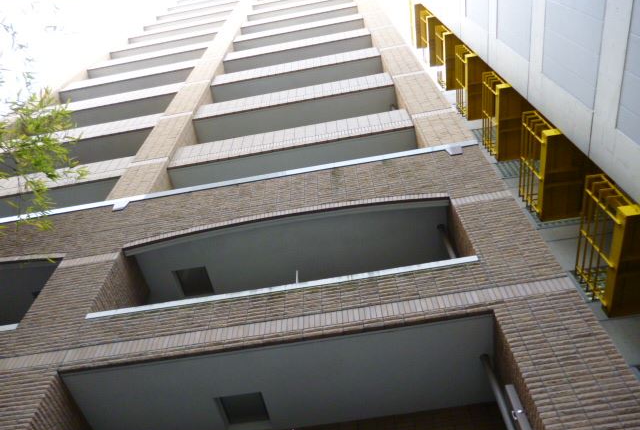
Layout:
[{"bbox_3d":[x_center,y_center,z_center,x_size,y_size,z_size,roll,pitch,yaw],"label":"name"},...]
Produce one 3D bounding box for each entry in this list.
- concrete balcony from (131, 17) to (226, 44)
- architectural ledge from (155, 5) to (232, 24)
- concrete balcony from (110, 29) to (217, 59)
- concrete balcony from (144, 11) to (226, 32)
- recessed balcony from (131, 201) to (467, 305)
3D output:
[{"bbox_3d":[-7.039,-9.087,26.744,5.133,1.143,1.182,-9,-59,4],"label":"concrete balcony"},{"bbox_3d":[-7.227,-12.208,31.821,5.180,1.080,1.000,-9,-59,4],"label":"architectural ledge"},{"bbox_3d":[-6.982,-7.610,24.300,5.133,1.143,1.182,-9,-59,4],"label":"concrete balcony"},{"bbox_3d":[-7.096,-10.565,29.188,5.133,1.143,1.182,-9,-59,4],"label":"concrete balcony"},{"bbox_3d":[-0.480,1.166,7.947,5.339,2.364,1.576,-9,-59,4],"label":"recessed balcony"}]

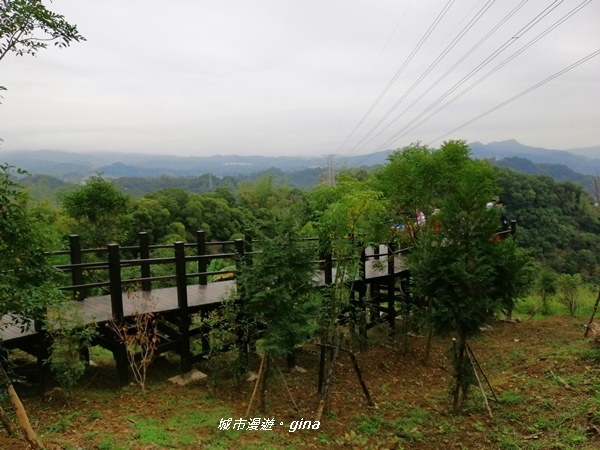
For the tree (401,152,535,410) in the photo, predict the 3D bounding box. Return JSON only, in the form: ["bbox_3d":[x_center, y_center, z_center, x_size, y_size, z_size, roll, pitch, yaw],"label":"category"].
[{"bbox_3d":[1.995,0.713,5.400,1.500,3.150,1.450,-1,8,0],"label":"tree"}]

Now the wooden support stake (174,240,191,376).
[{"bbox_3d":[-1.838,1.315,7.100,0.140,2.120,0.140,-9,11,-43],"label":"wooden support stake"}]

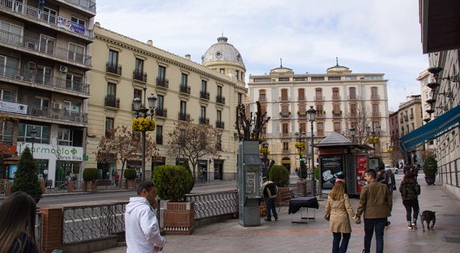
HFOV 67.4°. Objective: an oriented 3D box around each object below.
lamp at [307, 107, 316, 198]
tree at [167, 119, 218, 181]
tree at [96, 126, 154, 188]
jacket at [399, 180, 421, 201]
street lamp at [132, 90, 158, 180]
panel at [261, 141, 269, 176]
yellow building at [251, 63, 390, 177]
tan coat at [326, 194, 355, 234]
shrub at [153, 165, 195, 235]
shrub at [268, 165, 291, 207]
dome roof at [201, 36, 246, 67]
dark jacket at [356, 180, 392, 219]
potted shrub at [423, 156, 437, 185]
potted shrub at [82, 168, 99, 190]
[{"bbox_3d":[4.451,1.290,18.802,0.520,4.957,0.520,0,-8,0],"label":"lamp"},{"bbox_3d":[-4.727,3.088,43.500,6.400,7.800,6.200,1,-8,0],"label":"tree"},{"bbox_3d":[-9.414,2.762,31.924,5.500,5.767,5.200,0,-8,0],"label":"tree"},{"bbox_3d":[5.049,1.788,9.646,0.580,0.605,0.340,-4,-9,25],"label":"jacket"},{"bbox_3d":[-4.719,1.058,19.339,1.600,5.949,1.000,-7,-10,41],"label":"street lamp"},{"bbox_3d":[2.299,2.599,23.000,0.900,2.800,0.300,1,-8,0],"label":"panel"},{"bbox_3d":[19.047,-0.867,78.431,28.650,23.260,14.000,0,-8,7],"label":"yellow building"},{"bbox_3d":[2.161,1.702,6.750,0.570,0.770,0.360,-3,-8,22],"label":"tan coat"},{"bbox_3d":[-1.554,1.943,9.321,1.080,1.769,1.050,0,-8,0],"label":"shrub"},{"bbox_3d":[2.145,2.550,14.891,0.950,1.724,0.950,0,-8,0],"label":"shrub"},{"bbox_3d":[-1.064,-12.279,56.500,6.700,5.300,6.700,1,-8,0],"label":"dome roof"},{"bbox_3d":[2.688,1.358,6.420,0.620,0.730,0.360,-3,-8,24],"label":"dark jacket"},{"bbox_3d":[15.898,3.506,27.500,1.120,2.380,1.120,1,-8,0],"label":"potted shrub"},{"bbox_3d":[-11.107,4.206,27.483,1.150,1.870,1.150,-7,-10,41],"label":"potted shrub"}]

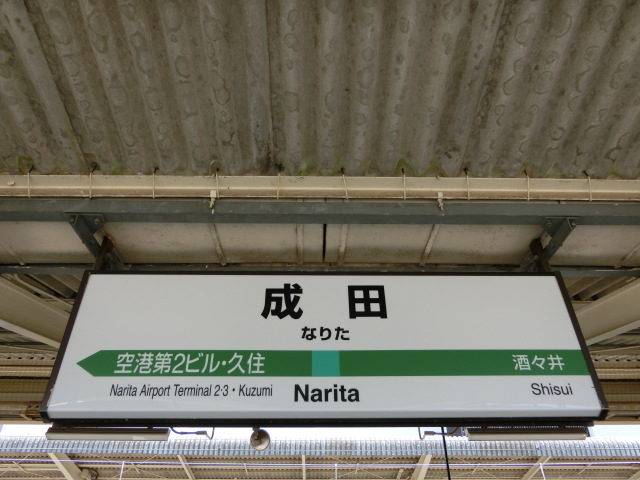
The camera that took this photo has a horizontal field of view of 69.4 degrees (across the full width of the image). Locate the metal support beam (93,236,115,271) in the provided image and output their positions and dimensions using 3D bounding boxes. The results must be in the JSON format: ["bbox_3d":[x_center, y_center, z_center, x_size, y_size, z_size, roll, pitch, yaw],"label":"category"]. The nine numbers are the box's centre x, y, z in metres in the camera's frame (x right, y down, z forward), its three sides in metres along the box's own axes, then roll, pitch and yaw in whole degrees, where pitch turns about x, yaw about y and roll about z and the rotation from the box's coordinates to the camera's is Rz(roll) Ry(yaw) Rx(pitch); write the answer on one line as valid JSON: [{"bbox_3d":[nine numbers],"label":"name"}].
[{"bbox_3d":[-0.968,0.085,2.089,0.047,0.205,0.067,0,-35,-1],"label":"metal support beam"}]

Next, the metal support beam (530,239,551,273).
[{"bbox_3d":[1.012,0.097,2.139,0.047,0.205,0.067,0,-35,-1],"label":"metal support beam"}]

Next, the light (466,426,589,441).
[{"bbox_3d":[0.749,0.710,1.687,0.428,0.043,0.055,0,-35,-1],"label":"light"}]

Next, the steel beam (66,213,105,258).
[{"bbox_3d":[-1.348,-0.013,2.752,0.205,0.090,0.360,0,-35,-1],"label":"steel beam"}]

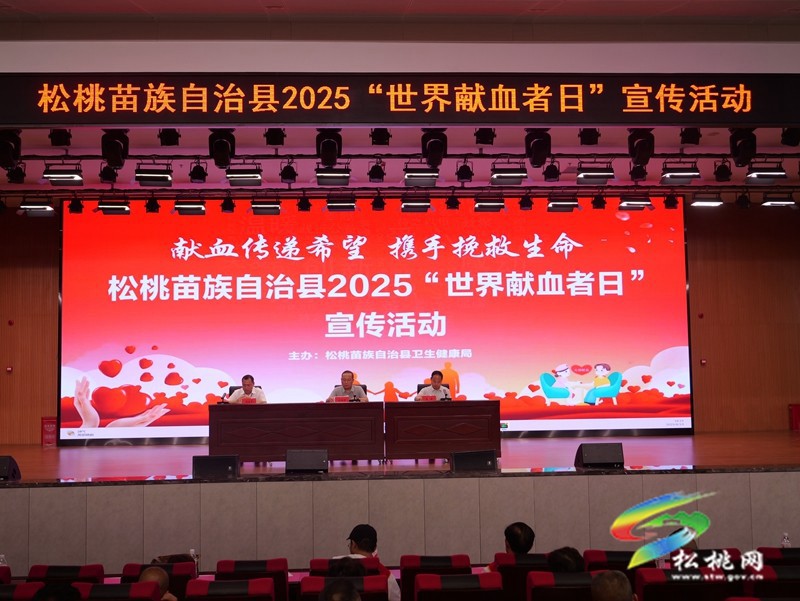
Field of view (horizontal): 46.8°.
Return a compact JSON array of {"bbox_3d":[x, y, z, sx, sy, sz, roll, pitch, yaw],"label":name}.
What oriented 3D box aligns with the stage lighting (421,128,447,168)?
[{"bbox_3d":[0.373,-1.727,10.145,0.300,0.540,0.300,-1,-4,-3],"label":"stage lighting"}]

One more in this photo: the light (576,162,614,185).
[{"bbox_3d":[2.548,-1.664,12.120,0.460,0.270,0.320,-1,-4,-3],"label":"light"}]

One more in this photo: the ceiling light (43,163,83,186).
[{"bbox_3d":[-4.201,-1.569,11.515,0.430,0.250,0.280,-1,-3,-3],"label":"ceiling light"}]

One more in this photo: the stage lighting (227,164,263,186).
[{"bbox_3d":[-1.953,-1.570,11.620,0.430,0.250,0.280,-1,-3,-3],"label":"stage lighting"}]

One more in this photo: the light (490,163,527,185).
[{"bbox_3d":[1.381,-1.617,11.777,0.430,0.250,0.280,-1,-3,-3],"label":"light"}]

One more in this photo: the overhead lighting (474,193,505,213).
[{"bbox_3d":[1.352,-1.481,13.976,0.430,0.250,0.280,-1,-3,-3],"label":"overhead lighting"}]

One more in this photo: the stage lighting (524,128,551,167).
[{"bbox_3d":[1.611,-1.810,10.835,0.300,0.500,0.270,-1,-4,-3],"label":"stage lighting"}]

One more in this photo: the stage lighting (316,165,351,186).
[{"bbox_3d":[-0.913,-1.716,12.702,0.480,0.270,0.260,-1,-4,-3],"label":"stage lighting"}]

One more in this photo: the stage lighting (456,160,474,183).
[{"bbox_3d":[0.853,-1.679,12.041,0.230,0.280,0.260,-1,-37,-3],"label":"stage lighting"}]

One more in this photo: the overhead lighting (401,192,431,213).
[{"bbox_3d":[0.261,-1.601,15.114,0.470,0.280,0.260,-1,-4,-3],"label":"overhead lighting"}]

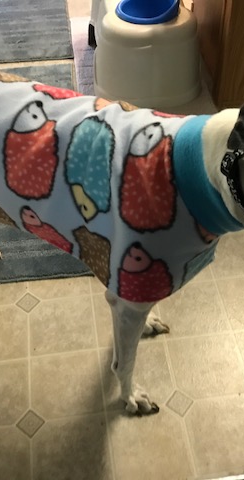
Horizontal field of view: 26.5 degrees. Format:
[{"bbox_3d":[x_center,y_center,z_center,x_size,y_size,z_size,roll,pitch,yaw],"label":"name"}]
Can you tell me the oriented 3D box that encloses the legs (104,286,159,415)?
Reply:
[{"bbox_3d":[0.018,0.220,0.962,0.110,0.365,0.070,12,48,13],"label":"legs"}]

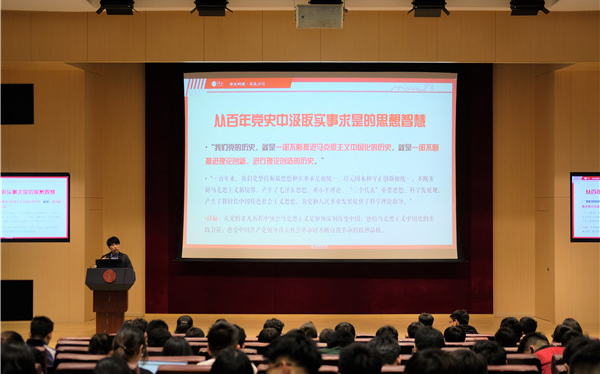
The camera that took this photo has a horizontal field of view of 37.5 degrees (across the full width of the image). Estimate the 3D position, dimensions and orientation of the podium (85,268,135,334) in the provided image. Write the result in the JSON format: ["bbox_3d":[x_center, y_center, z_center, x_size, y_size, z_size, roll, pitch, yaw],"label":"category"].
[{"bbox_3d":[-3.150,1.910,14.600,0.820,1.150,0.550,0,0,-7],"label":"podium"}]

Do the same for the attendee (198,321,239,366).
[{"bbox_3d":[-0.520,1.550,6.250,0.480,1.260,0.750,0,0,0],"label":"attendee"}]

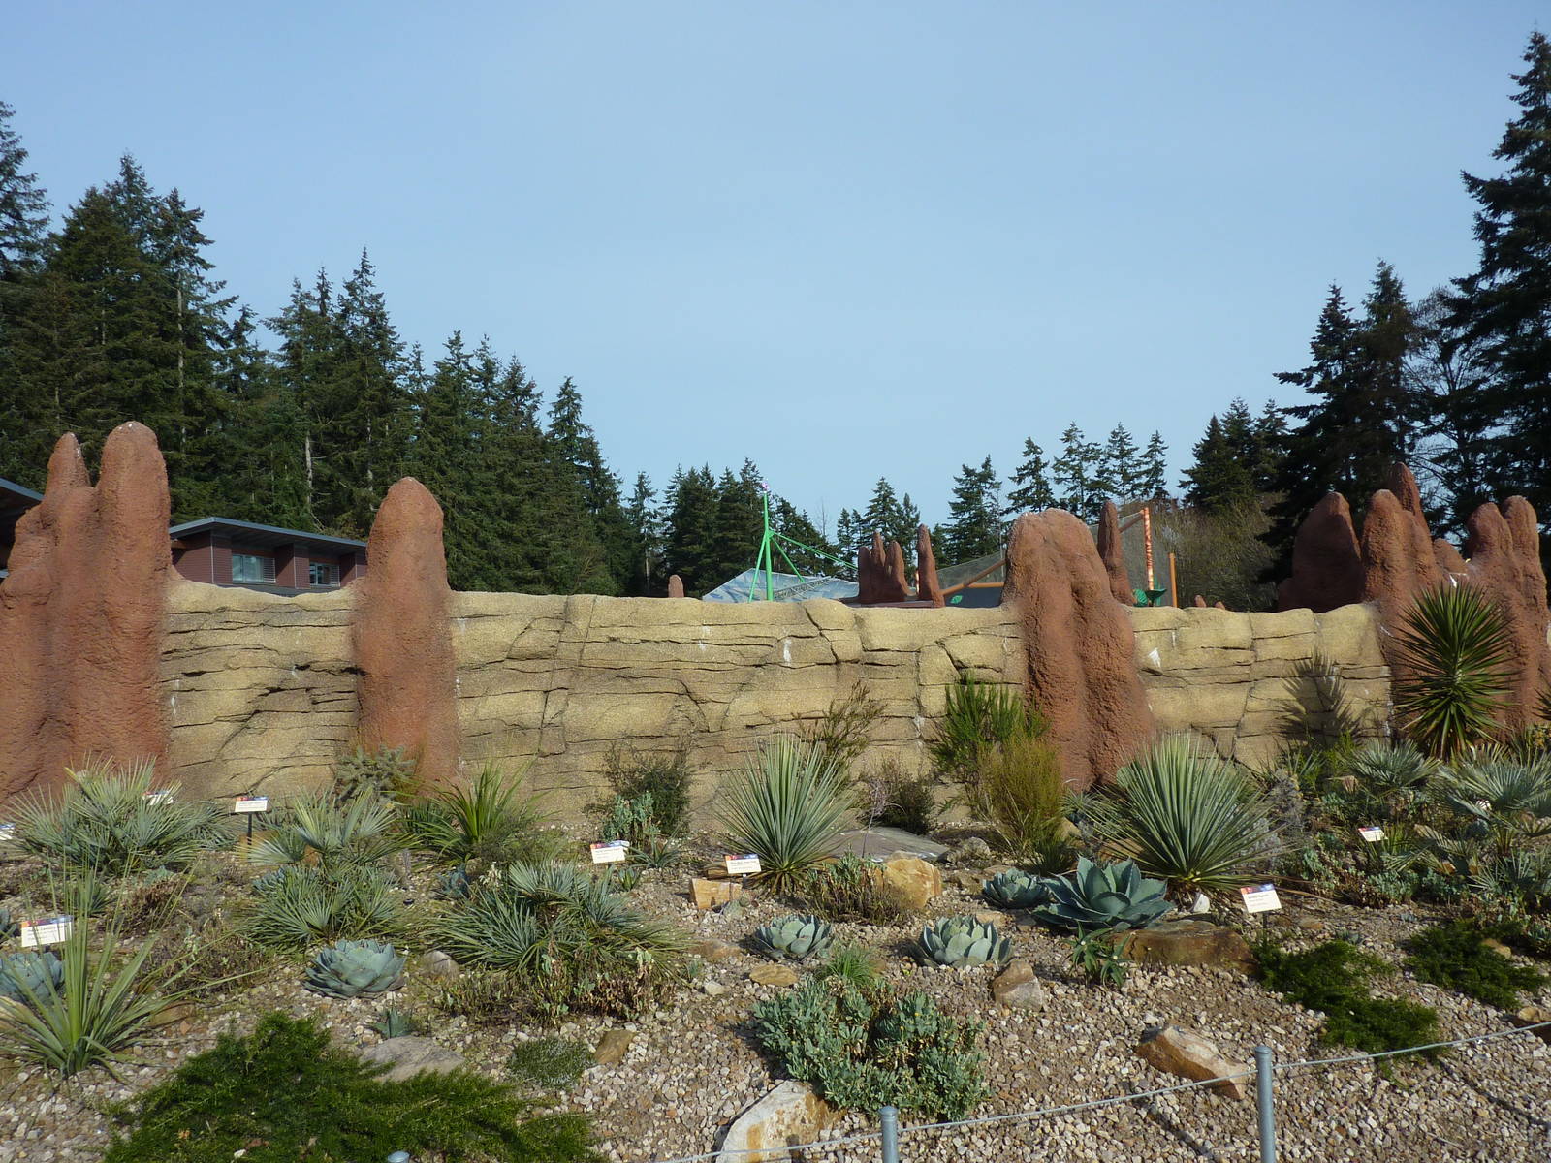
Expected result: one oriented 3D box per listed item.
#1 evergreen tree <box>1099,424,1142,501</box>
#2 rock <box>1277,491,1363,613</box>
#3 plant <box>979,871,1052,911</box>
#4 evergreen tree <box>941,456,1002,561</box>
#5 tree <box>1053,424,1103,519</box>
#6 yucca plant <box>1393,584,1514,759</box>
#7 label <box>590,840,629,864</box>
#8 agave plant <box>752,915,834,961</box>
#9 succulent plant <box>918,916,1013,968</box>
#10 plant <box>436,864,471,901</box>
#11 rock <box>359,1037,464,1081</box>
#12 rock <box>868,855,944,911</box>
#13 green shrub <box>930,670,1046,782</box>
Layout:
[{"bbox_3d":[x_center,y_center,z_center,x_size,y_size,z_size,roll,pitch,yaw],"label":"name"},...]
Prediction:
[{"bbox_3d":[28.671,-4.922,91.774,4.500,16.150,4.500,-2,-2,0],"label":"evergreen tree"},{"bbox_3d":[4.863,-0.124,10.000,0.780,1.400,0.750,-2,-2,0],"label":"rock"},{"bbox_3d":[1.125,1.437,5.200,0.350,0.180,0.340,-2,-1,0],"label":"plant"},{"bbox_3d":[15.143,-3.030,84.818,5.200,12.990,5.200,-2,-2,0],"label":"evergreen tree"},{"bbox_3d":[25.142,-4.905,91.771,5.000,16.380,5.000,-2,-2,0],"label":"tree"},{"bbox_3d":[4.426,0.636,7.300,0.790,1.220,0.780,-4,-2,31],"label":"yucca plant"},{"bbox_3d":[-0.756,1.236,5.100,0.155,0.100,0.015,-2,-34,-13],"label":"label"},{"bbox_3d":[0.073,1.484,4.650,0.340,0.170,0.330,-2,-1,0],"label":"agave plant"},{"bbox_3d":[0.773,1.469,4.550,0.385,0.190,0.370,-2,-1,0],"label":"succulent plant"},{"bbox_3d":[-1.393,1.304,4.850,0.155,0.145,0.150,-2,-2,0],"label":"plant"},{"bbox_3d":[-1.047,1.378,3.220,0.295,0.090,0.210,-3,-2,0],"label":"rock"},{"bbox_3d":[0.611,1.428,5.300,0.350,0.230,0.270,-2,-2,0],"label":"rock"},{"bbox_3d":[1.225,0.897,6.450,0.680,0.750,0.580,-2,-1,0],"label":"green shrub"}]

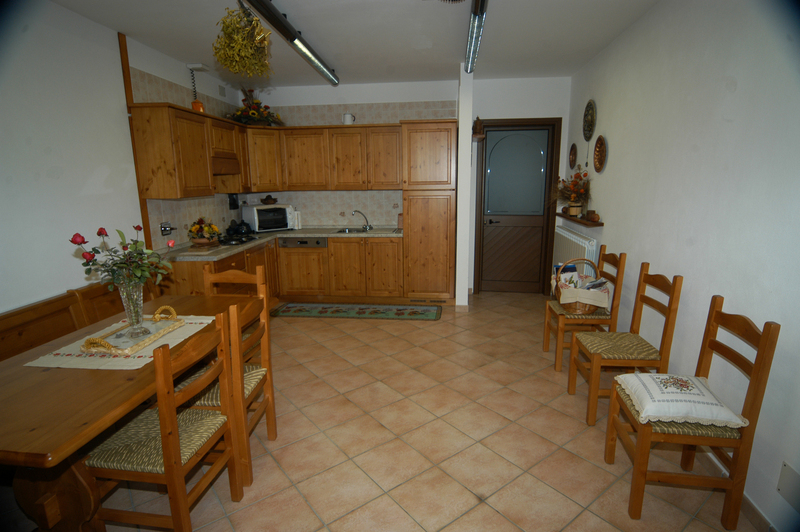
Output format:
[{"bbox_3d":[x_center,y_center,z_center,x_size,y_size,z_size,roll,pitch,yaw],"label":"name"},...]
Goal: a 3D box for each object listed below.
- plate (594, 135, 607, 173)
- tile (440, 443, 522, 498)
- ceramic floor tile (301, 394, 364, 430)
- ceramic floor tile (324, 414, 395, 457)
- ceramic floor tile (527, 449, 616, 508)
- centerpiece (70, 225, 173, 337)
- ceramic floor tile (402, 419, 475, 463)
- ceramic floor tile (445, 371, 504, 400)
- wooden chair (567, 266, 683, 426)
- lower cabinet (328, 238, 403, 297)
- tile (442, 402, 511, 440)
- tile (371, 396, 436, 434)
[{"bbox_3d":[1.817,-1.015,3.623,0.050,0.330,0.330,1,11,8],"label":"plate"},{"bbox_3d":[0.396,1.003,1.976,0.303,0.010,0.303,-9,14,-37],"label":"tile"},{"bbox_3d":[-0.443,0.960,2.633,0.326,0.010,0.326,-9,13,-37],"label":"ceramic floor tile"},{"bbox_3d":[-0.242,1.003,2.378,0.326,0.010,0.326,-9,13,-37],"label":"ceramic floor tile"},{"bbox_3d":[0.824,1.002,1.909,0.300,0.010,0.300,-9,13,-37],"label":"ceramic floor tile"},{"bbox_3d":[-1.140,0.060,1.636,0.370,0.450,0.340,1,11,6],"label":"centerpiece"},{"bbox_3d":[0.208,0.961,2.209,0.303,0.010,0.303,-9,14,-37],"label":"ceramic floor tile"},{"bbox_3d":[0.512,0.840,2.811,0.303,0.010,0.303,-9,14,-37],"label":"ceramic floor tile"},{"bbox_3d":[1.321,0.460,2.398,0.430,0.870,0.410,1,11,6],"label":"wooden chair"},{"bbox_3d":[-0.381,-0.037,5.009,0.901,0.710,0.570,1,11,7],"label":"lower cabinet"},{"bbox_3d":[0.451,0.919,2.370,0.300,0.010,0.300,-9,13,-37],"label":"tile"},{"bbox_3d":[0.016,0.965,2.576,0.326,0.010,0.326,-9,13,-37],"label":"tile"}]

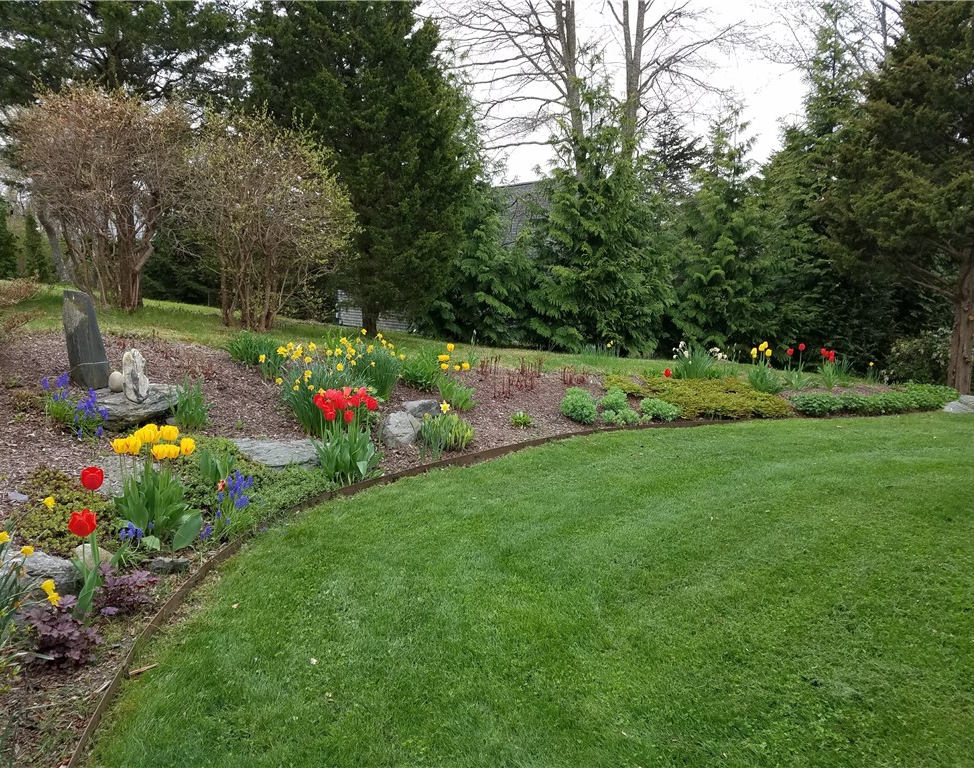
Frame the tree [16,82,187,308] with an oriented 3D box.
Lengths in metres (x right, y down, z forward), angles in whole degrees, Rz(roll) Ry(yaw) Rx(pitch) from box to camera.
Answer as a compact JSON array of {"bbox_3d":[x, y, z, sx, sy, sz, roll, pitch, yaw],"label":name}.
[{"bbox_3d":[-4.454,-2.132,8.886,1.900,2.500,1.850,-4,9,-26],"label":"tree"}]

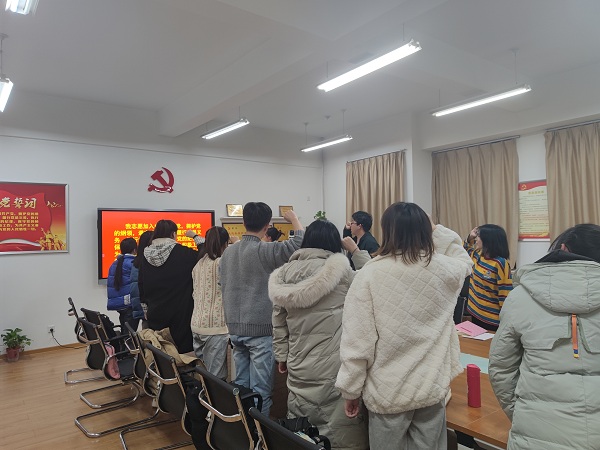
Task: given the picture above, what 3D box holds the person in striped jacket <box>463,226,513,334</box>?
[{"bbox_3d":[1.660,0.801,3.769,0.400,1.610,0.420,0,-1,-7],"label":"person in striped jacket"}]

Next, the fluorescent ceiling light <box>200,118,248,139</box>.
[{"bbox_3d":[-1.055,-1.341,6.012,0.160,0.080,1.220,0,-1,-35],"label":"fluorescent ceiling light"}]

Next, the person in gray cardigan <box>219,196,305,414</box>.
[{"bbox_3d":[-0.236,0.734,2.790,0.530,1.750,0.400,0,-1,0],"label":"person in gray cardigan"}]

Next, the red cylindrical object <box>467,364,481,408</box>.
[{"bbox_3d":[0.792,0.730,1.971,0.060,0.187,0.060,-1,-1,0],"label":"red cylindrical object"}]

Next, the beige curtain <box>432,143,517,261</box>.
[{"bbox_3d":[2.800,-0.119,7.005,0.140,2.300,1.456,0,-2,-37],"label":"beige curtain"}]

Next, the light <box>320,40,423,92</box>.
[{"bbox_3d":[0.604,-1.533,4.240,0.170,0.075,1.270,0,-2,-37],"label":"light"}]

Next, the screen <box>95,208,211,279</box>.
[{"bbox_3d":[-2.098,0.295,6.518,1.740,1.050,0.090,0,-1,-35],"label":"screen"}]

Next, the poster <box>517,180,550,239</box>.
[{"bbox_3d":[3.431,-0.196,6.301,0.020,0.877,0.560,0,-2,-37],"label":"poster"}]

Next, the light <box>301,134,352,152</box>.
[{"bbox_3d":[0.409,-1.442,7.700,0.170,0.075,1.270,0,-2,-37],"label":"light"}]

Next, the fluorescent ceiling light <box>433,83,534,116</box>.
[{"bbox_3d":[2.166,-1.537,5.380,0.170,0.075,1.270,0,-2,-37],"label":"fluorescent ceiling light"}]

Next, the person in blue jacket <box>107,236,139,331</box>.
[{"bbox_3d":[-2.052,0.900,5.088,0.430,1.510,0.360,-1,-1,5],"label":"person in blue jacket"}]

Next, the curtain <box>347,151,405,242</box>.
[{"bbox_3d":[1.366,-0.074,7.881,0.130,2.300,1.360,0,-2,-37],"label":"curtain"}]

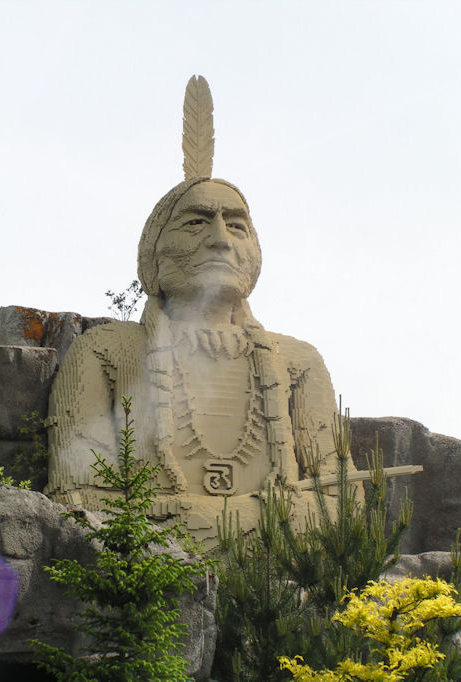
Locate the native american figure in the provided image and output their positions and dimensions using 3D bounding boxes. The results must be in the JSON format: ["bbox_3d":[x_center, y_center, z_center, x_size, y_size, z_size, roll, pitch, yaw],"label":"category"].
[{"bbox_3d":[-0.459,-0.388,39.000,4.800,7.700,2.900,5,-12,-23],"label":"native american figure"}]

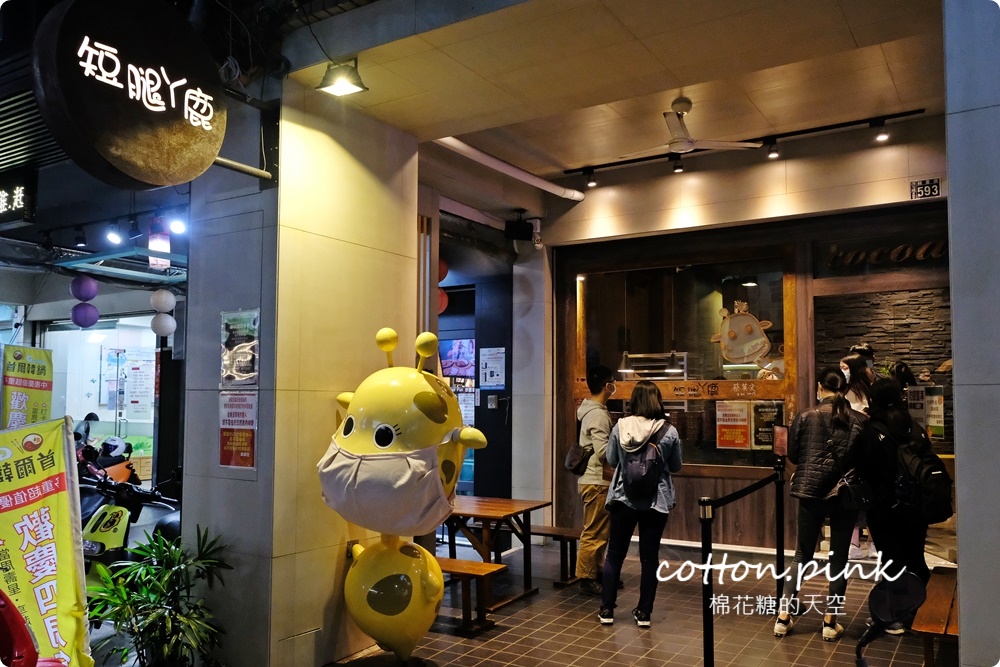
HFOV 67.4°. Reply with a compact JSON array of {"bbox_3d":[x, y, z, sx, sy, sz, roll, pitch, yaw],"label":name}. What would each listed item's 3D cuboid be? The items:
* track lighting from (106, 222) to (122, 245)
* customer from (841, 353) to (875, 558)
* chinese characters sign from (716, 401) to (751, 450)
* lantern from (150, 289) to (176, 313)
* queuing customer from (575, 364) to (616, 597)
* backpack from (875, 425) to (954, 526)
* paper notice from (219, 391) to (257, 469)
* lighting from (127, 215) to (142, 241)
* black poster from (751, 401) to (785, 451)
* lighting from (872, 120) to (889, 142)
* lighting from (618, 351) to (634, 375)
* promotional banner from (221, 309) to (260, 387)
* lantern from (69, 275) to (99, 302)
[{"bbox_3d":[-3.289,-0.853,6.400,0.115,0.180,0.125,-1,-4,14],"label":"track lighting"},{"bbox_3d":[2.978,1.005,6.180,0.450,1.630,0.360,-3,-5,40],"label":"customer"},{"bbox_3d":[2.066,0.812,6.637,0.300,0.425,0.010,-3,-5,31],"label":"chinese characters sign"},{"bbox_3d":[-3.944,-0.378,8.800,0.275,0.272,0.275,-3,-5,31],"label":"lantern"},{"bbox_3d":[0.767,1.111,5.809,0.390,1.730,0.500,0,-5,-3],"label":"queuing customer"},{"bbox_3d":[2.866,1.002,5.150,0.320,0.530,0.270,2,-5,-21],"label":"backpack"},{"bbox_3d":[-1.483,0.542,4.230,0.303,0.425,0.008,-3,-5,31],"label":"paper notice"},{"bbox_3d":[-3.406,-0.989,7.000,0.115,0.235,0.130,-3,-5,31],"label":"lighting"},{"bbox_3d":[2.321,0.800,6.483,0.300,0.425,0.010,-3,-5,31],"label":"black poster"},{"bbox_3d":[3.155,-1.679,6.219,0.115,0.175,0.120,-3,-5,31],"label":"lighting"},{"bbox_3d":[1.343,0.308,7.964,0.180,0.230,0.180,-3,-5,31],"label":"lighting"},{"bbox_3d":[-1.483,0.091,4.263,0.312,0.432,0.010,-3,-5,31],"label":"promotional banner"},{"bbox_3d":[-4.490,-0.484,8.100,0.275,0.272,0.275,-3,-5,31],"label":"lantern"}]

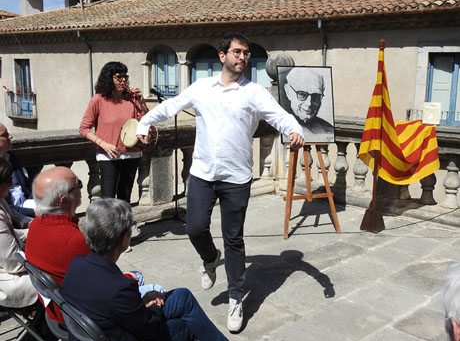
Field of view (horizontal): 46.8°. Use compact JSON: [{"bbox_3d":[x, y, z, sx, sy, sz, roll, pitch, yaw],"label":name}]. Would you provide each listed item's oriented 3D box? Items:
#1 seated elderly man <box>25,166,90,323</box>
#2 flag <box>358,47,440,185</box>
[{"bbox_3d":[-0.597,0.534,2.470,0.760,1.180,0.520,-7,12,-37],"label":"seated elderly man"},{"bbox_3d":[1.727,-0.542,5.414,0.830,1.380,0.360,-1,10,-8],"label":"flag"}]

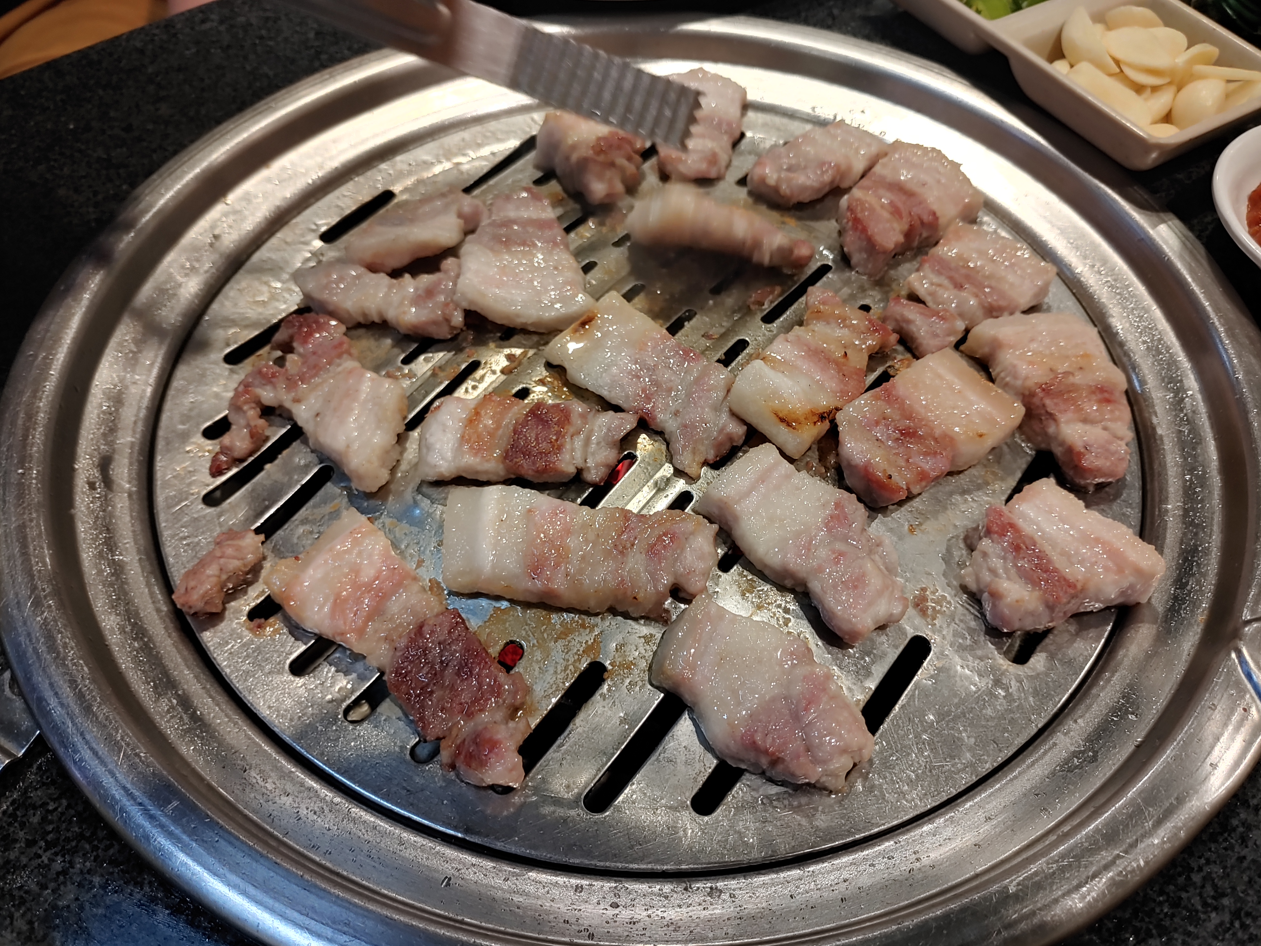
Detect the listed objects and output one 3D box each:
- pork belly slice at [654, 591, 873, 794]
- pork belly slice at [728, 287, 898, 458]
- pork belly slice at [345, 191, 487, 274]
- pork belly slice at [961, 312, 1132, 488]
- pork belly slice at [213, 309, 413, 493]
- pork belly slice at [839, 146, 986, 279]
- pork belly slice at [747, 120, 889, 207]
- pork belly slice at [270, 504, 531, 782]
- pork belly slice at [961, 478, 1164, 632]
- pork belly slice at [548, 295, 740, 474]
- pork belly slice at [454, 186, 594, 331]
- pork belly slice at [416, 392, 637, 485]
[{"bbox_3d":[0.032,0.055,0.231,0.029,0.017,0.056,-37,63,-24],"label":"pork belly slice"},{"bbox_3d":[0.053,-0.032,0.275,0.030,0.011,0.053,30,59,20],"label":"pork belly slice"},{"bbox_3d":[-0.076,-0.084,0.327,0.049,0.014,0.019,-24,58,-18],"label":"pork belly slice"},{"bbox_3d":[0.131,-0.023,0.287,0.036,0.021,0.059,-16,56,-13],"label":"pork belly slice"},{"bbox_3d":[-0.091,-0.021,0.284,0.052,0.014,0.057,6,54,2],"label":"pork belly slice"},{"bbox_3d":[0.094,-0.095,0.338,0.049,0.022,0.036,-24,58,-18],"label":"pork belly slice"},{"bbox_3d":[0.069,-0.113,0.352,0.048,0.018,0.022,-24,58,-18],"label":"pork belly slice"},{"bbox_3d":[-0.055,0.044,0.238,0.087,0.013,0.027,38,61,23],"label":"pork belly slice"},{"bbox_3d":[0.112,0.025,0.252,0.041,0.021,0.038,-25,59,-19],"label":"pork belly slice"},{"bbox_3d":[0.007,-0.028,0.272,0.031,0.010,0.063,-37,62,-25],"label":"pork belly slice"},{"bbox_3d":[-0.037,-0.070,0.303,0.035,0.012,0.057,-16,55,-12],"label":"pork belly slice"},{"bbox_3d":[-0.030,-0.010,0.279,0.063,0.012,0.025,0,54,-2],"label":"pork belly slice"}]

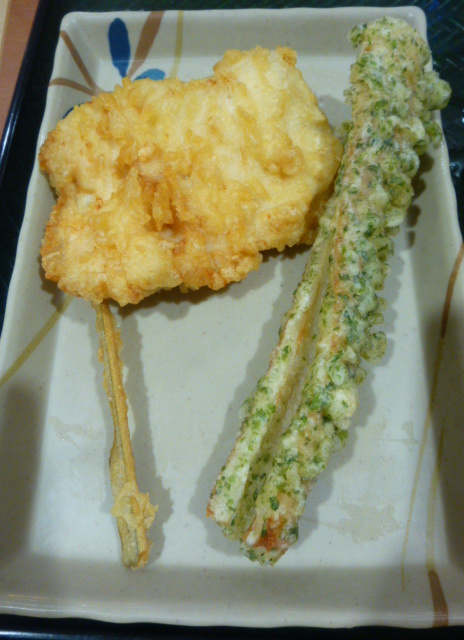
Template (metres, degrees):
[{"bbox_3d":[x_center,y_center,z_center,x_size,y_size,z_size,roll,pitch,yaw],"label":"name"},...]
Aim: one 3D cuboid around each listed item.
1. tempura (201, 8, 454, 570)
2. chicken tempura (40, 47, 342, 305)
[{"bbox_3d":[0.036,-0.024,0.146,0.033,0.026,0.178,17,74,8],"label":"tempura"},{"bbox_3d":[-0.015,-0.055,0.161,0.104,0.026,0.098,-10,70,-2],"label":"chicken tempura"}]

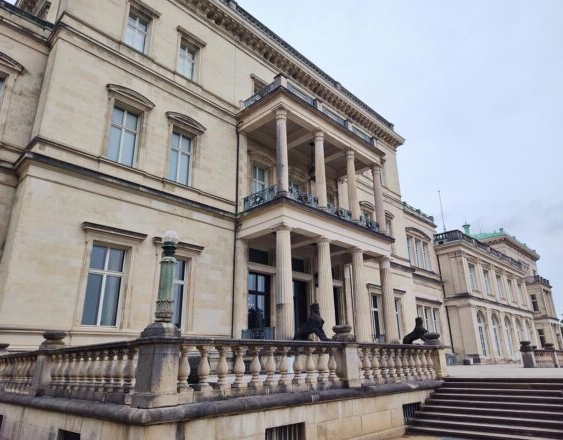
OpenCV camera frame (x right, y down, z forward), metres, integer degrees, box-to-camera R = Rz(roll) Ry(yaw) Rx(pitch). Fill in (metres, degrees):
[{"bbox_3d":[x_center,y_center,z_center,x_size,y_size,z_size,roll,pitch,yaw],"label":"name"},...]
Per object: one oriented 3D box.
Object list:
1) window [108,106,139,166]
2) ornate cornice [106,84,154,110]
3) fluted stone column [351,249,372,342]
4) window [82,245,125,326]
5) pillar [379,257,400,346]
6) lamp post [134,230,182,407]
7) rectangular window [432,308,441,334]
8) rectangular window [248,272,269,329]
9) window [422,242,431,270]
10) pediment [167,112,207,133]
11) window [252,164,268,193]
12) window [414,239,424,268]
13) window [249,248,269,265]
[{"bbox_3d":[-9.140,-4.993,22.920,0.230,3.710,1.700,-20,-27,41],"label":"window"},{"bbox_3d":[-8.231,-6.780,21.455,0.420,0.984,2.750,-20,-27,41],"label":"ornate cornice"},{"bbox_3d":[5.440,5.196,26.668,0.984,6.659,0.984,-20,-27,41],"label":"fluted stone column"},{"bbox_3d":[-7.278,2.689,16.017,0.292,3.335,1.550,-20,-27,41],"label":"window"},{"bbox_3d":[8.684,6.483,31.479,1.040,6.950,1.040,-20,-27,41],"label":"pillar"},{"bbox_3d":[-1.884,1.469,6.211,0.487,2.720,0.487,-20,-27,41],"label":"lamp post"},{"bbox_3d":[19.861,13.116,49.119,0.250,3.850,1.650,-20,-27,41],"label":"rectangular window"},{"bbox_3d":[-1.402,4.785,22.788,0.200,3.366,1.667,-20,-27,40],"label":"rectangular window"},{"bbox_3d":[17.523,4.416,47.263,0.200,3.329,1.448,-20,-27,41],"label":"window"},{"bbox_3d":[-6.373,-6.410,25.860,0.500,1.000,2.900,-20,-27,41],"label":"pediment"},{"bbox_3d":[-1.527,-2.592,30.306,0.230,3.650,1.750,-20,-27,41],"label":"window"},{"bbox_3d":[17.938,4.421,50.402,0.250,3.850,1.700,-20,-27,41],"label":"window"},{"bbox_3d":[-1.500,2.547,26.556,0.150,0.965,1.785,-20,-27,41],"label":"window"}]

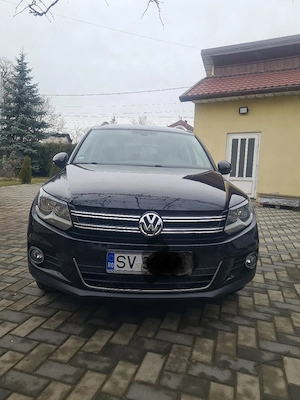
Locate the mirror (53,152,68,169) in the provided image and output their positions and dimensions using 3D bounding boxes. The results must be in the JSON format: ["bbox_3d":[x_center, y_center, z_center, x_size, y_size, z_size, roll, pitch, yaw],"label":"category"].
[{"bbox_3d":[-0.984,-0.430,3.283,0.200,0.180,0.170,2,6,-3],"label":"mirror"}]

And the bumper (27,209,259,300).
[{"bbox_3d":[-0.017,0.393,2.070,1.760,0.530,0.550,2,6,-3],"label":"bumper"}]

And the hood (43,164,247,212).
[{"bbox_3d":[-0.022,-0.136,2.398,1.580,0.270,1.160,2,6,-3],"label":"hood"}]

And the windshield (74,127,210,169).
[{"bbox_3d":[-0.064,-0.574,3.300,1.460,0.520,0.910,2,6,-3],"label":"windshield"}]

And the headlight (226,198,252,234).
[{"bbox_3d":[0.640,0.101,2.156,0.355,0.230,0.430,2,6,-3],"label":"headlight"}]

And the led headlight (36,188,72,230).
[{"bbox_3d":[-0.662,0.057,2.076,0.355,0.240,0.430,2,6,-3],"label":"led headlight"}]

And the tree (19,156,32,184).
[{"bbox_3d":[-5.917,-1.438,14.300,0.620,1.350,0.620,2,6,-3],"label":"tree"}]

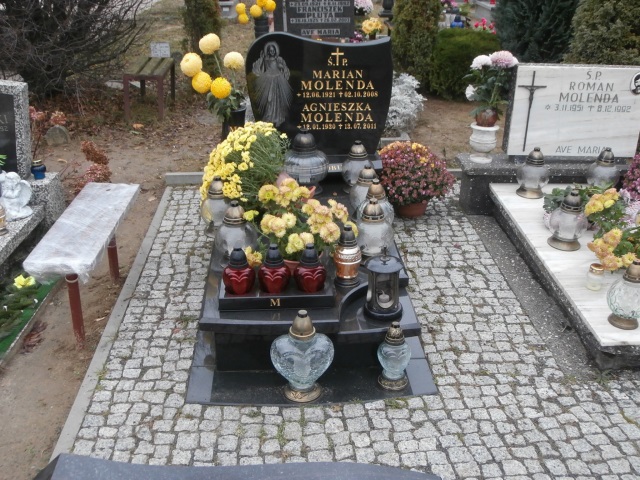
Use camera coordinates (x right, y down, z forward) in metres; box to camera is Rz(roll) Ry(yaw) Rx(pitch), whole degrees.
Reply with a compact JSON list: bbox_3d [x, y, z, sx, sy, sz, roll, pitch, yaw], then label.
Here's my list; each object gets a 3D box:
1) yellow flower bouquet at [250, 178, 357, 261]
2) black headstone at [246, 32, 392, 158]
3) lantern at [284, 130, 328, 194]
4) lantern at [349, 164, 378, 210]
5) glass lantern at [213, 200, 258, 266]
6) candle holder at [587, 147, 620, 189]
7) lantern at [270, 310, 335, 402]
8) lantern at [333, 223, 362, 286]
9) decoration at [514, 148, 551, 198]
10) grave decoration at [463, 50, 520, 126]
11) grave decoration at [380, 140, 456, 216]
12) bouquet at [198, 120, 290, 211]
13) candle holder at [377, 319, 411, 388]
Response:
[{"bbox_3d":[-0.077,-0.089,2.980,0.430,0.320,0.420,-1,25,-3],"label":"yellow flower bouquet"},{"bbox_3d":[0.000,-0.811,3.929,0.800,0.690,0.090,-1,25,-3],"label":"black headstone"},{"bbox_3d":[-0.076,-0.423,3.732,0.240,0.330,0.240,-1,26,-3],"label":"lantern"},{"bbox_3d":[0.232,-0.216,3.313,0.168,0.270,0.168,-1,25,-3],"label":"lantern"},{"bbox_3d":[-0.354,-0.031,2.905,0.183,0.278,0.183,-1,25,-3],"label":"glass lantern"},{"bbox_3d":[1.626,-0.394,4.029,0.185,0.275,0.185,-1,26,-3],"label":"candle holder"},{"bbox_3d":[-0.062,0.409,2.483,0.222,0.342,0.140,-1,25,-3],"label":"lantern"},{"bbox_3d":[0.110,0.057,2.761,0.107,0.240,0.107,-1,25,-3],"label":"lantern"},{"bbox_3d":[1.224,-0.391,4.019,0.185,0.275,0.185,-1,26,-3],"label":"decoration"},{"bbox_3d":[0.952,-0.836,3.925,0.290,0.410,0.270,-1,25,-3],"label":"grave decoration"},{"bbox_3d":[0.570,-0.356,4.155,0.450,0.450,0.450,-1,26,-3],"label":"grave decoration"},{"bbox_3d":[-0.362,-0.347,3.420,0.420,0.440,0.400,-1,26,-3],"label":"bouquet"},{"bbox_3d":[0.283,0.428,2.666,0.125,0.255,0.115,-1,26,-3],"label":"candle holder"}]

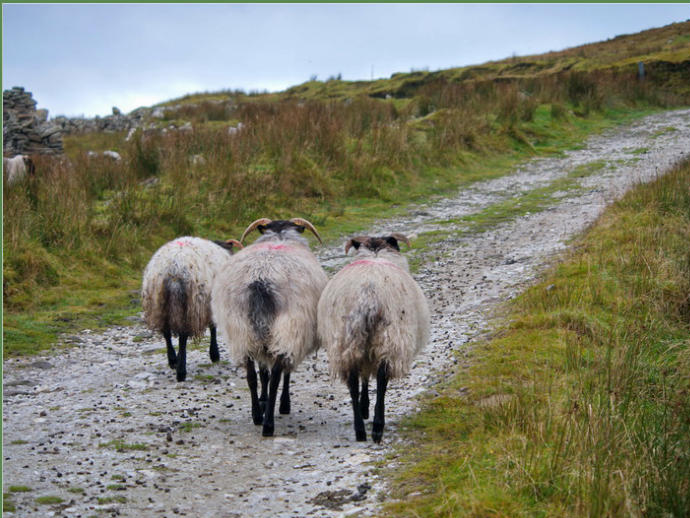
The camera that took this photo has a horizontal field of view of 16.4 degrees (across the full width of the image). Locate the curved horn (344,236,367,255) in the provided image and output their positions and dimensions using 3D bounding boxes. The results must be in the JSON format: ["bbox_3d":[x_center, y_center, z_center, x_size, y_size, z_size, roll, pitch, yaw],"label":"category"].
[{"bbox_3d":[0.048,-0.062,10.970,0.101,0.085,0.088,0,2,4],"label":"curved horn"}]

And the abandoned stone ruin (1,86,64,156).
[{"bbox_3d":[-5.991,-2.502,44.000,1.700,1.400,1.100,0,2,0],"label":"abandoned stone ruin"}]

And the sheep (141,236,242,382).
[{"bbox_3d":[-0.796,0.239,12.875,0.443,0.783,1.061,1,2,17],"label":"sheep"}]

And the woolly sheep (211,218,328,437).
[{"bbox_3d":[-0.334,0.299,10.970,0.520,0.927,1.133,0,2,6],"label":"woolly sheep"}]

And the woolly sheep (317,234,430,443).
[{"bbox_3d":[0.129,0.336,10.681,0.489,0.865,1.112,0,2,4],"label":"woolly sheep"}]

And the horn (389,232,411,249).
[{"bbox_3d":[0.250,-0.085,11.000,0.101,0.077,0.088,0,2,4],"label":"horn"}]

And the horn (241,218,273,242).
[{"bbox_3d":[-0.417,-0.134,11.309,0.149,0.113,0.124,0,2,6],"label":"horn"}]

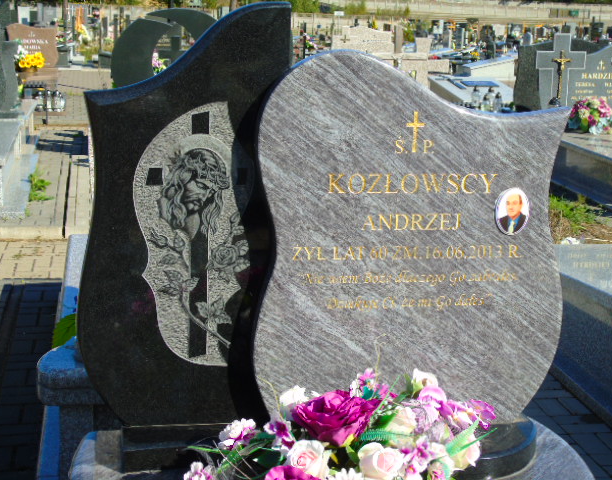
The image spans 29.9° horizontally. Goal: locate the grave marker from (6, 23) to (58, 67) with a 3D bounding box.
[{"bbox_3d":[-3.402,-2.426,14.260,0.650,0.550,0.100,0,13,-10],"label":"grave marker"}]

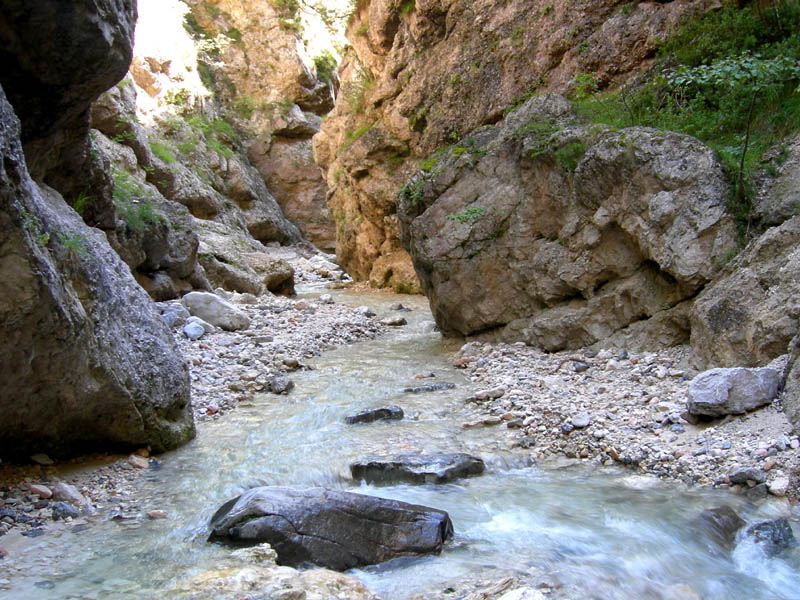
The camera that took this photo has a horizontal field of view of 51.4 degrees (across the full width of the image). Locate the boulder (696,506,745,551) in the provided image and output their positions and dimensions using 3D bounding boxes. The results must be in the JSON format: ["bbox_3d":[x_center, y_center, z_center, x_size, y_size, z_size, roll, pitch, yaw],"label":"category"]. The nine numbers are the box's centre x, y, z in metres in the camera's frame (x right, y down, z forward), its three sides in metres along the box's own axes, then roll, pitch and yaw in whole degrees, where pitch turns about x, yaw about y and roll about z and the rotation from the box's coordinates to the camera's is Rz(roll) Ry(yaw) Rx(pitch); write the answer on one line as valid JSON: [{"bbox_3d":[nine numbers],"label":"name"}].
[{"bbox_3d":[1.565,1.115,4.068,0.215,0.181,0.247,0,4,0],"label":"boulder"}]

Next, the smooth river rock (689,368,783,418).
[{"bbox_3d":[2.511,0.688,6.283,0.650,0.353,0.433,1,4,10],"label":"smooth river rock"}]

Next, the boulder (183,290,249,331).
[{"bbox_3d":[-2.347,0.132,10.609,0.868,0.498,0.618,-1,4,-10],"label":"boulder"}]

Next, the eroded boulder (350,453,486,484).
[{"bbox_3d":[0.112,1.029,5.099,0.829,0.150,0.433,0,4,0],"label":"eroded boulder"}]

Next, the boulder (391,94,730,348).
[{"bbox_3d":[1.997,-0.931,10.300,3.994,3.022,2.884,1,5,18],"label":"boulder"}]

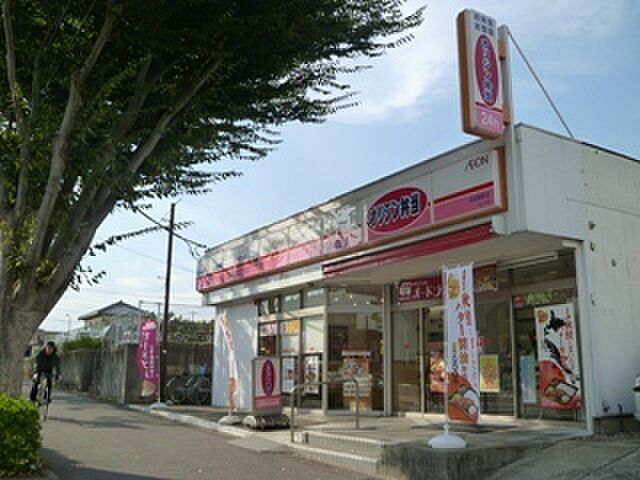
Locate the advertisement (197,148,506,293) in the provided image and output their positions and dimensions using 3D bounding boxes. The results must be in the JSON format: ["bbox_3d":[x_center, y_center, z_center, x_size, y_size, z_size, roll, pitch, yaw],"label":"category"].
[{"bbox_3d":[-0.341,0.102,13.888,0.200,0.920,11.000,8,-14,-31],"label":"advertisement"}]

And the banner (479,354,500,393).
[{"bbox_3d":[3.397,2.668,13.300,0.450,0.760,0.040,-4,-13,19],"label":"banner"}]

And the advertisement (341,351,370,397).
[{"bbox_3d":[0.763,2.868,14.300,0.680,0.990,0.040,-4,-13,22],"label":"advertisement"}]

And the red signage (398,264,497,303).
[{"bbox_3d":[2.540,0.925,13.602,0.100,0.490,2.850,8,-14,-31],"label":"red signage"}]

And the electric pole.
[{"bbox_3d":[-4.565,1.806,20.044,0.160,6.050,0.160,8,-14,-31],"label":"electric pole"}]

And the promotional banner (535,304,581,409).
[{"bbox_3d":[3.906,1.918,10.964,0.080,1.700,0.810,8,-14,-31],"label":"promotional banner"}]

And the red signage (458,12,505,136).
[{"bbox_3d":[2.300,-2.362,9.508,0.620,1.800,0.230,8,-14,-31],"label":"red signage"}]

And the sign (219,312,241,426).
[{"bbox_3d":[-1.731,2.487,12.733,0.360,2.100,0.500,8,-14,-31],"label":"sign"}]

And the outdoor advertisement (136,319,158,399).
[{"bbox_3d":[-4.148,2.866,16.100,0.540,1.840,0.080,4,-13,-17],"label":"outdoor advertisement"}]

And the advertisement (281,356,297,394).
[{"bbox_3d":[-0.742,3.229,15.836,0.040,0.870,0.660,8,-14,-31],"label":"advertisement"}]

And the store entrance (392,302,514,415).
[{"bbox_3d":[2.505,2.368,13.273,0.200,2.100,3.350,8,-14,-31],"label":"store entrance"}]

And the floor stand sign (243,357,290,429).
[{"bbox_3d":[-0.845,2.354,10.345,0.600,1.060,0.360,8,-14,-31],"label":"floor stand sign"}]

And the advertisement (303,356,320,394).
[{"bbox_3d":[-0.168,3.038,14.948,0.040,0.870,0.640,8,-14,-31],"label":"advertisement"}]

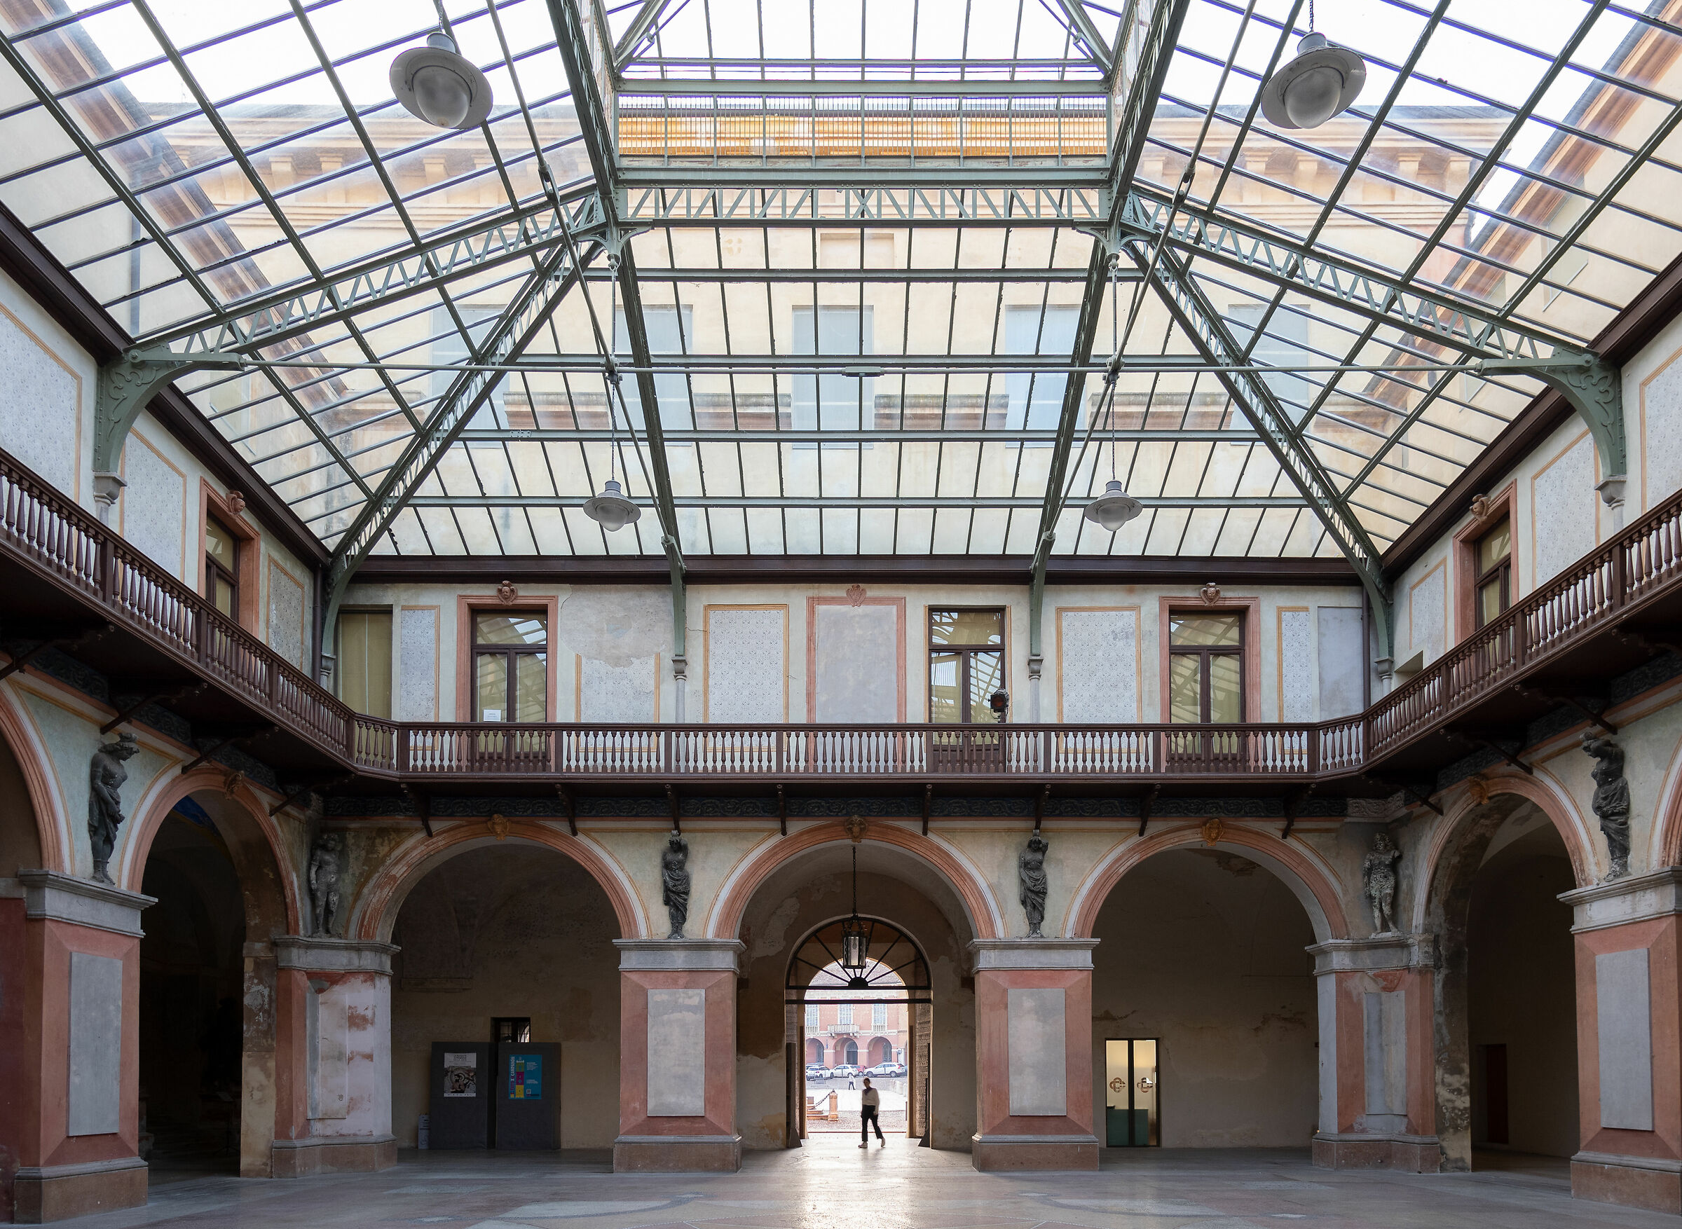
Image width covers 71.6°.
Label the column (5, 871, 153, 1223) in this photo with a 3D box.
[{"bbox_3d":[-9.750,5.420,14.500,1.200,4.100,2.300,0,-3,0],"label":"column"}]

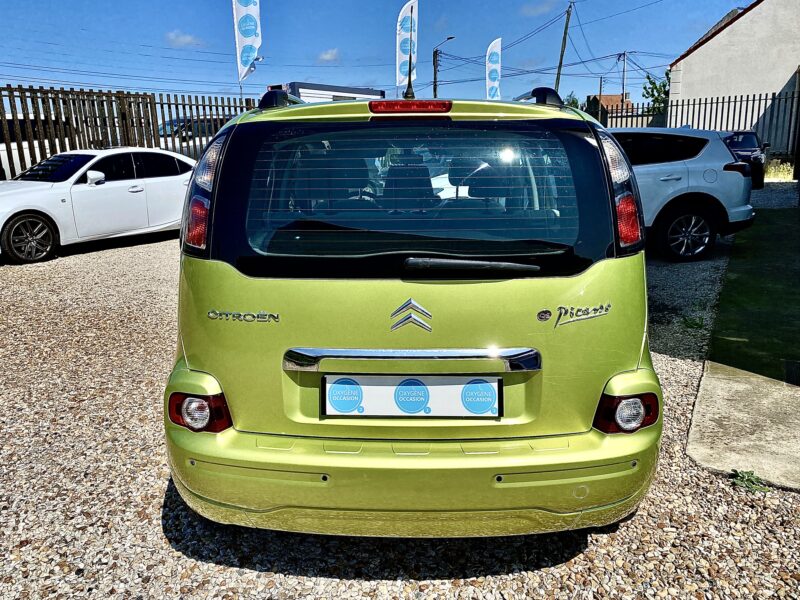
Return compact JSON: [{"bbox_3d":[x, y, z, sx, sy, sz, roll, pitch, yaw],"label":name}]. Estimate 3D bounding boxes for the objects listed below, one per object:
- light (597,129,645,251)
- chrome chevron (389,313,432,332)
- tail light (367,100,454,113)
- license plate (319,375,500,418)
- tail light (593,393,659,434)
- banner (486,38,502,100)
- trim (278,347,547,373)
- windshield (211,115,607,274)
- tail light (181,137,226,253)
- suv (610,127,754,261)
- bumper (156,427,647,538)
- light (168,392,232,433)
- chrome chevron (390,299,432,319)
[{"bbox_3d":[0.675,-0.337,1.830,0.150,0.350,0.170,-3,15,-9],"label":"light"},{"bbox_3d":[0.033,0.065,1.710,0.118,0.056,0.014,0,1,1],"label":"chrome chevron"},{"bbox_3d":[0.032,-0.560,1.741,0.242,0.036,0.040,0,14,0],"label":"tail light"},{"bbox_3d":[0.037,0.283,1.760,0.525,0.125,0.020,0,9,1],"label":"license plate"},{"bbox_3d":[0.705,0.350,1.891,0.220,0.118,0.085,-3,14,-12],"label":"tail light"},{"bbox_3d":[3.557,-8.556,22.500,0.650,2.350,0.060,1,14,8],"label":"banner"},{"bbox_3d":[0.035,0.167,1.690,0.730,0.065,0.050,0,14,1],"label":"trim"},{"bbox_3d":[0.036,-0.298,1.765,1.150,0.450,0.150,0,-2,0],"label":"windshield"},{"bbox_3d":[-0.606,-0.323,1.852,0.120,0.370,0.155,3,4,12],"label":"tail light"},{"bbox_3d":[2.231,-1.506,8.150,4.600,1.670,1.850,0,14,4],"label":"suv"},{"bbox_3d":[0.046,0.526,1.952,1.660,0.320,0.400,0,14,1],"label":"bumper"},{"bbox_3d":[-0.625,0.350,1.891,0.220,0.118,0.085,3,14,12],"label":"light"},{"bbox_3d":[0.033,0.025,1.715,0.118,0.059,0.014,0,1,1],"label":"chrome chevron"}]

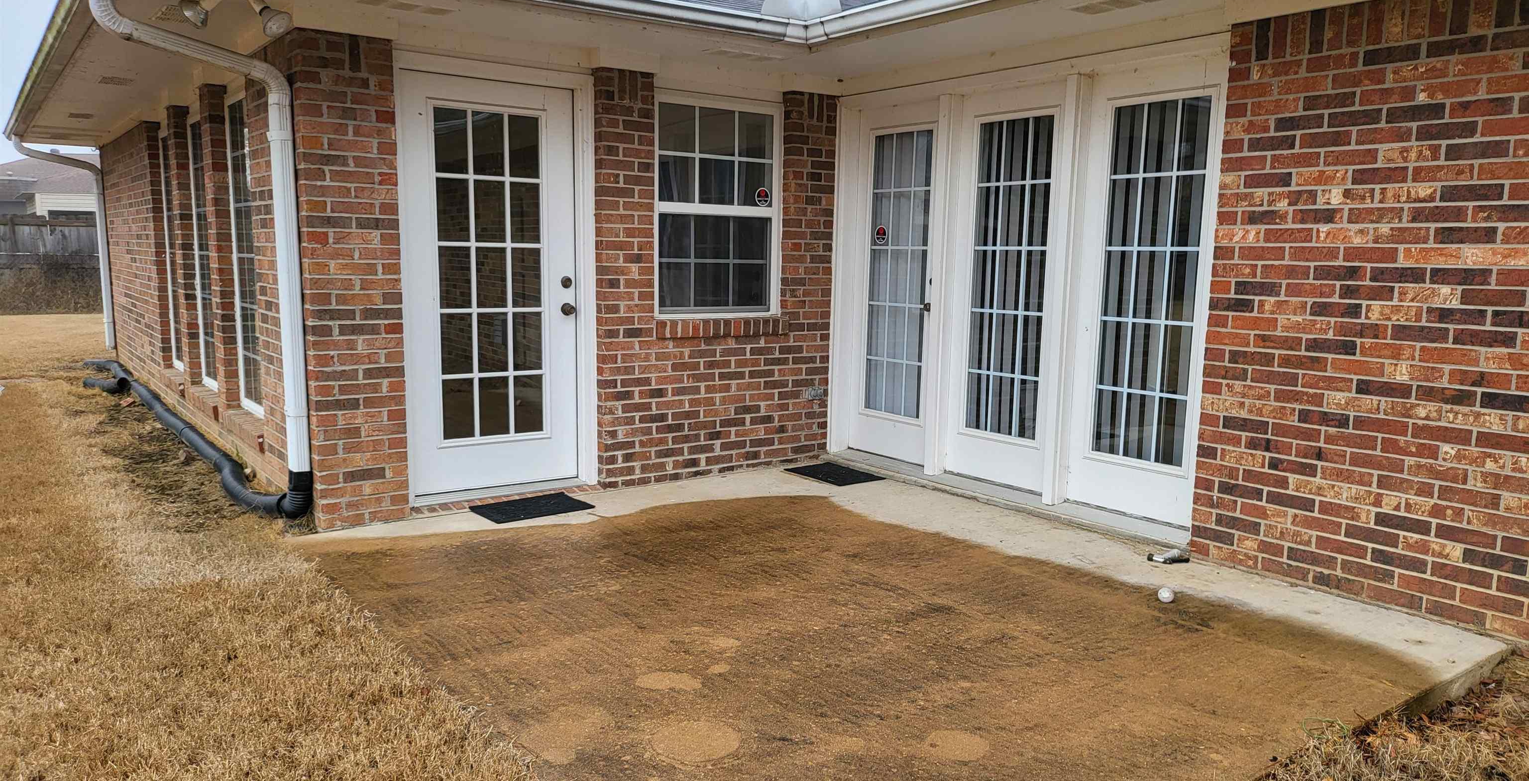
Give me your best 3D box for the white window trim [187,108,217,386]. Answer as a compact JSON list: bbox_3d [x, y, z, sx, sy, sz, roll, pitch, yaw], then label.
[{"bbox_3d":[-3.592,-0.877,6.919,0.080,1.755,1.050,-5,9,-36],"label":"white window trim"}]

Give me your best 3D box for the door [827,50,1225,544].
[{"bbox_3d":[1.214,-0.513,5.388,0.150,2.040,2.450,-5,9,-36],"label":"door"}]

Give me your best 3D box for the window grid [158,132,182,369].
[{"bbox_3d":[-4.409,-1.043,8.018,0.080,1.770,1.050,-5,9,-36],"label":"window grid"}]

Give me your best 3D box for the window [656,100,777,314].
[{"bbox_3d":[-0.264,-0.984,5.907,0.789,1.140,0.080,-5,9,-36],"label":"window"}]

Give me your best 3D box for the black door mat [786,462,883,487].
[{"bbox_3d":[0.405,0.468,6.005,0.360,0.014,0.515,-5,9,-36],"label":"black door mat"}]

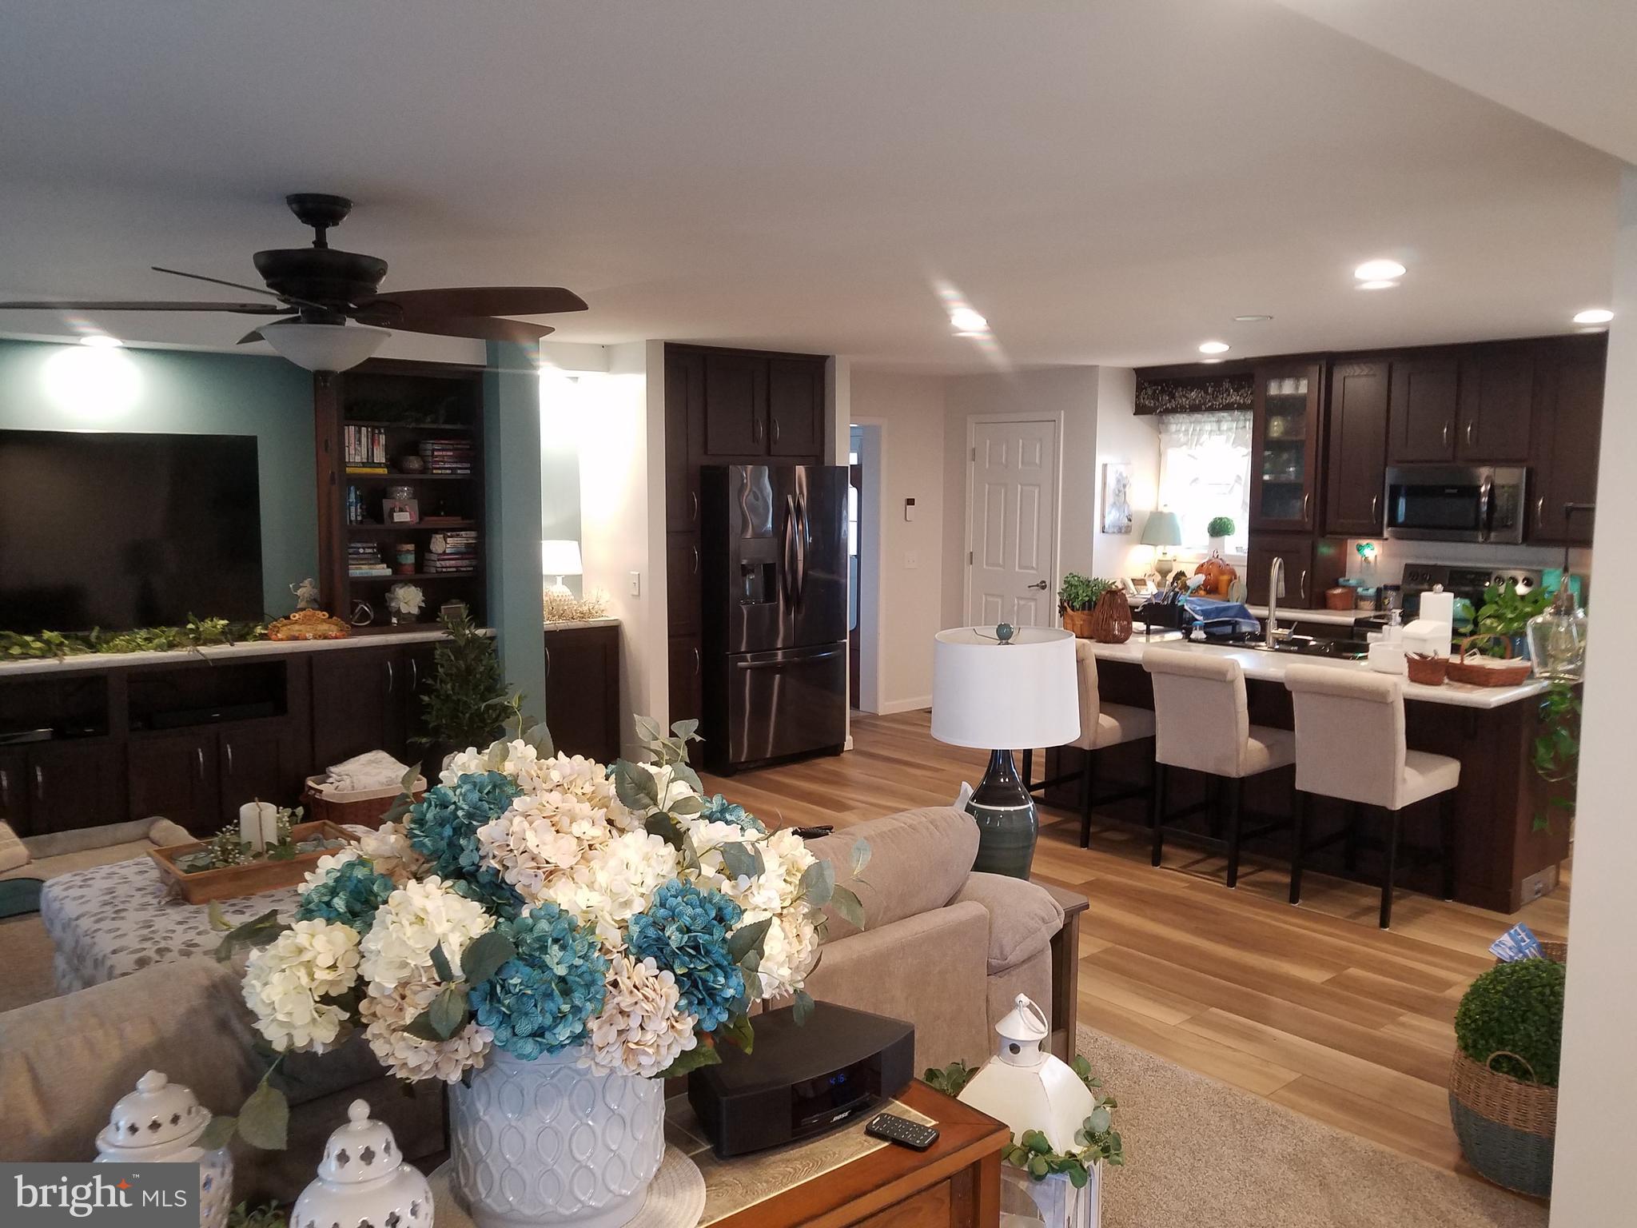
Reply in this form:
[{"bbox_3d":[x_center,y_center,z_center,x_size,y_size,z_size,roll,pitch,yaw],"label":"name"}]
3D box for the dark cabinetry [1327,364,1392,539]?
[{"bbox_3d":[3.278,-0.992,7.312,0.330,1.030,0.332,-5,8,-41],"label":"dark cabinetry"}]

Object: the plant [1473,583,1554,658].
[{"bbox_3d":[2.931,0.049,5.217,0.340,0.385,0.330,-5,8,-41],"label":"plant"}]

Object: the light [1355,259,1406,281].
[{"bbox_3d":[2.054,-1.240,4.495,0.180,0.030,0.180,-5,8,-41],"label":"light"}]

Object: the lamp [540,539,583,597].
[{"bbox_3d":[-1.426,-0.190,6.773,0.240,0.425,0.240,-6,9,-42],"label":"lamp"}]

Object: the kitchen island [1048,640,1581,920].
[{"bbox_3d":[2.084,0.634,5.776,1.080,0.905,2.370,-5,8,-41],"label":"kitchen island"}]

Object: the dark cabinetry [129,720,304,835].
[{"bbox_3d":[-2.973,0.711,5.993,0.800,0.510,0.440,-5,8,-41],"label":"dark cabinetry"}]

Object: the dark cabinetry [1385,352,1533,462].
[{"bbox_3d":[3.657,-1.139,6.871,0.330,0.614,0.755,-5,8,-41],"label":"dark cabinetry"}]

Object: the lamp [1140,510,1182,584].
[{"bbox_3d":[2.330,-0.434,8.352,0.280,0.615,0.280,-5,8,-41],"label":"lamp"}]

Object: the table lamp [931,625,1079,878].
[{"bbox_3d":[0.506,0.393,3.341,0.400,0.725,0.400,0,6,0],"label":"table lamp"}]

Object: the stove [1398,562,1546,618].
[{"bbox_3d":[3.507,0.370,6.909,0.680,1.210,0.765,-5,8,-41],"label":"stove"}]

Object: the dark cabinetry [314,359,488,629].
[{"bbox_3d":[-2.201,-0.618,6.529,0.790,1.400,0.310,-5,8,-41],"label":"dark cabinetry"}]

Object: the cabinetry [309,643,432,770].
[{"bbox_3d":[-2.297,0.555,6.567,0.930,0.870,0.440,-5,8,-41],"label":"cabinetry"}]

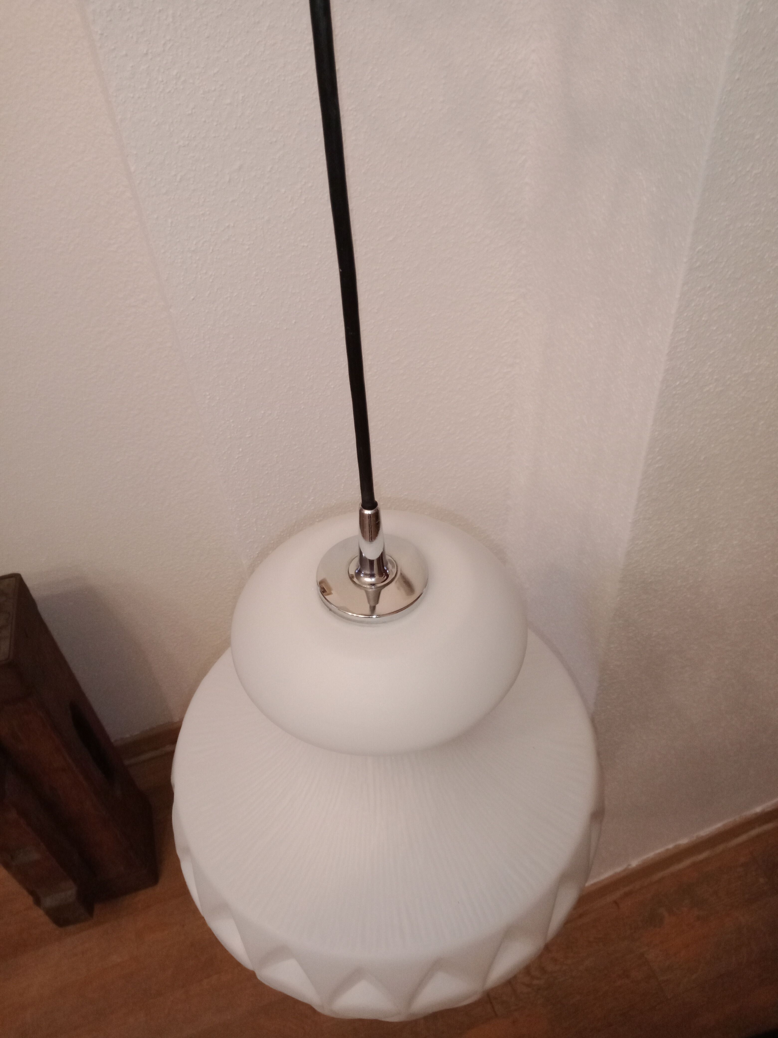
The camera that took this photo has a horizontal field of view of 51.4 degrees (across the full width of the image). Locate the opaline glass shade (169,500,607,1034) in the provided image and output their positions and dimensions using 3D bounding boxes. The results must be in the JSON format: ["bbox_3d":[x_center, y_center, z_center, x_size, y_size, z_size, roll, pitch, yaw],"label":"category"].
[{"bbox_3d":[-0.002,0.130,0.513,0.281,0.265,0.281,-4,43,0],"label":"opaline glass shade"}]

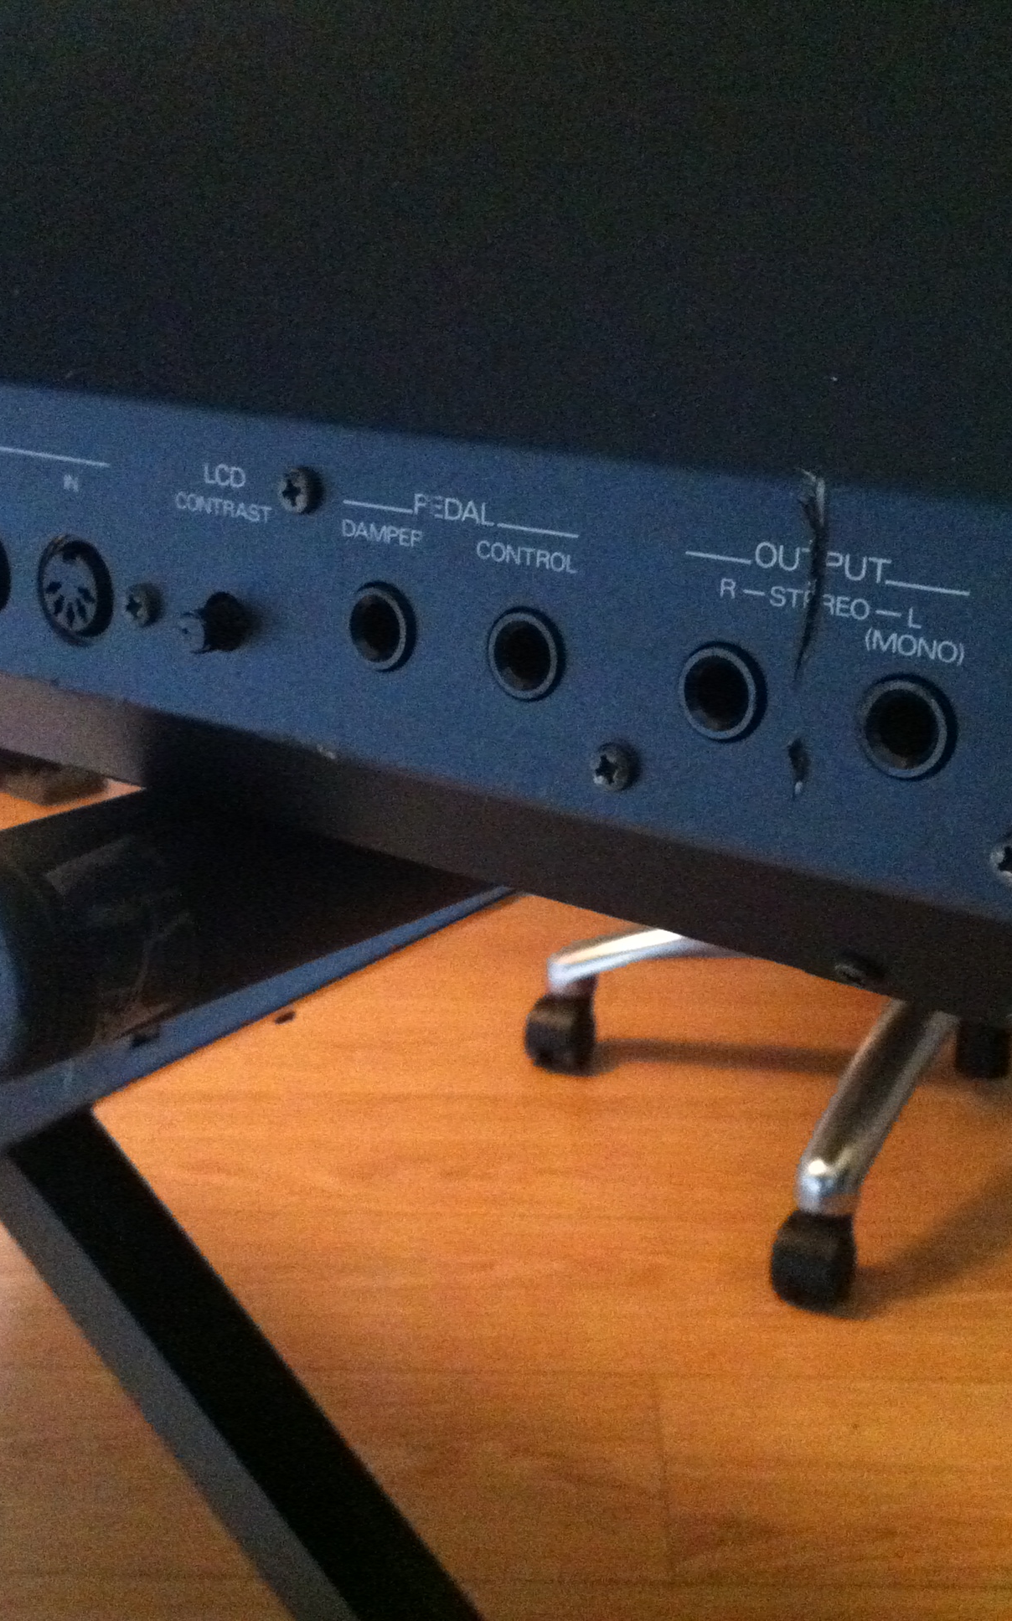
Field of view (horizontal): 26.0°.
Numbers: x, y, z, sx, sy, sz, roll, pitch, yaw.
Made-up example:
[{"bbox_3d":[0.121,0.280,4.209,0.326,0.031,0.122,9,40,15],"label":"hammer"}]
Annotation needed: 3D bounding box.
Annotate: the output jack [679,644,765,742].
[{"bbox_3d":[0.026,-0.014,0.249,0.011,0.011,0.007,14,19,36],"label":"output jack"}]

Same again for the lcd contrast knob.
[{"bbox_3d":[-0.039,-0.024,0.291,0.008,0.008,0.008,14,19,36],"label":"lcd contrast knob"}]

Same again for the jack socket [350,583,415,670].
[{"bbox_3d":[-0.014,-0.024,0.279,0.011,0.011,0.007,14,19,36],"label":"jack socket"}]

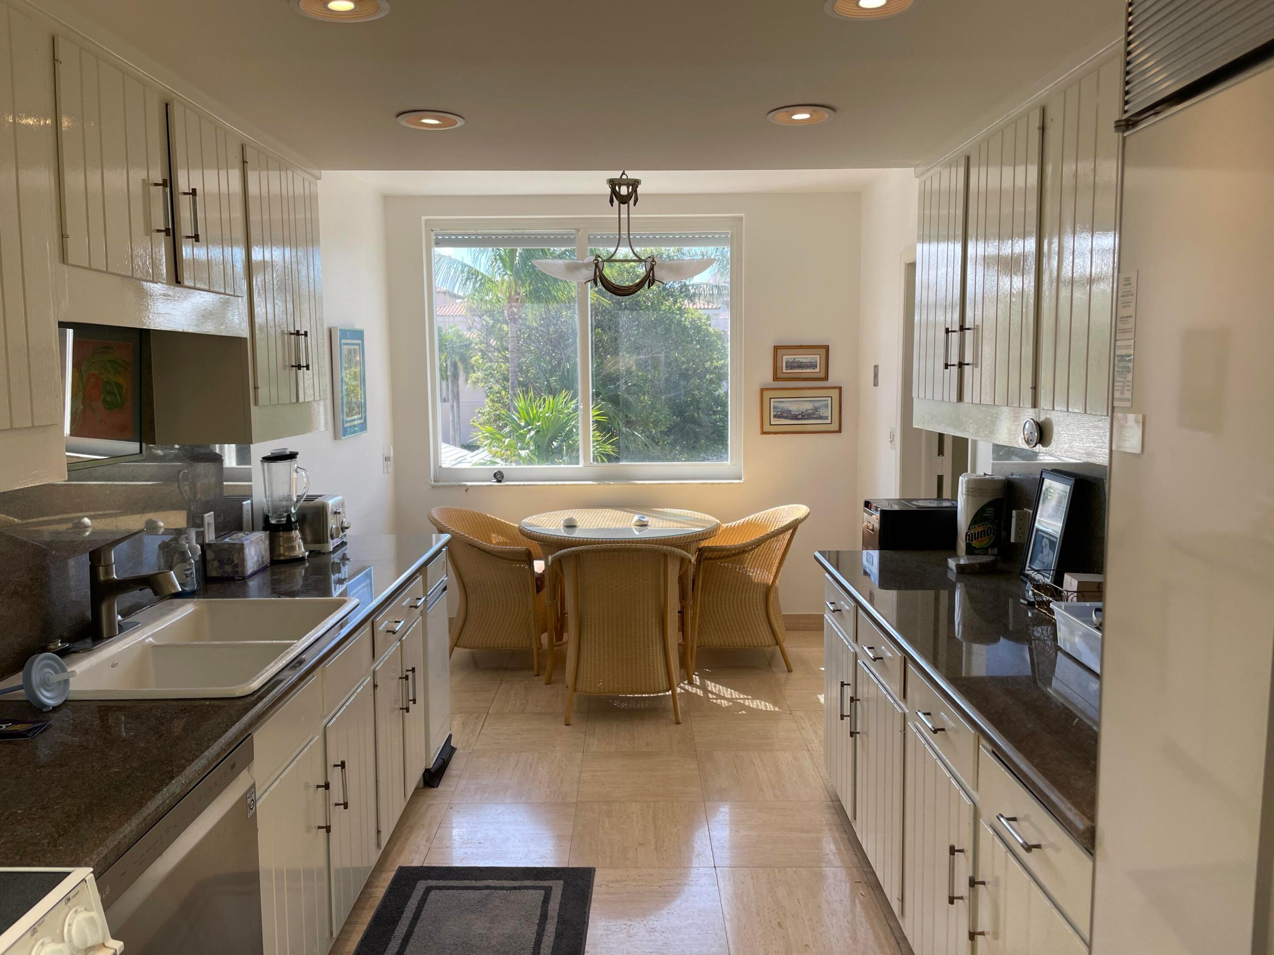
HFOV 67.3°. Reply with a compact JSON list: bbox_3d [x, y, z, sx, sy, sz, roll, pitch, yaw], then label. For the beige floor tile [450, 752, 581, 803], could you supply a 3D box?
[{"bbox_3d":[-0.443,1.151,3.670,0.456,0.012,0.456,0,6,0],"label":"beige floor tile"}]

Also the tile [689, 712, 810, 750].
[{"bbox_3d":[0.474,1.102,4.134,0.460,0.015,0.455,0,6,0],"label":"tile"}]

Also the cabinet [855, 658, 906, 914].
[{"bbox_3d":[0.931,0.864,2.791,0.460,0.534,0.534,0,6,0],"label":"cabinet"}]

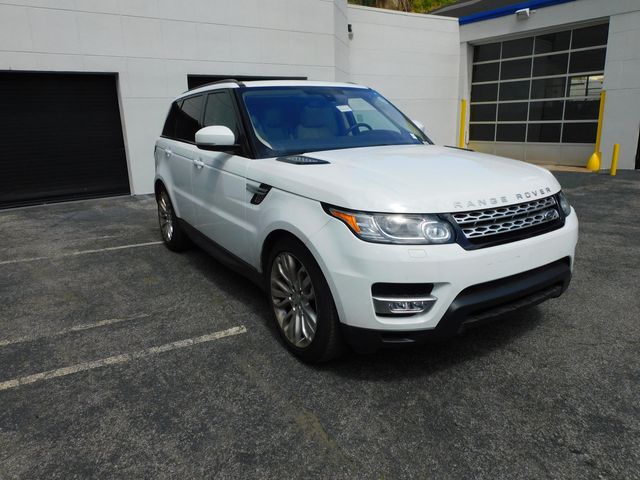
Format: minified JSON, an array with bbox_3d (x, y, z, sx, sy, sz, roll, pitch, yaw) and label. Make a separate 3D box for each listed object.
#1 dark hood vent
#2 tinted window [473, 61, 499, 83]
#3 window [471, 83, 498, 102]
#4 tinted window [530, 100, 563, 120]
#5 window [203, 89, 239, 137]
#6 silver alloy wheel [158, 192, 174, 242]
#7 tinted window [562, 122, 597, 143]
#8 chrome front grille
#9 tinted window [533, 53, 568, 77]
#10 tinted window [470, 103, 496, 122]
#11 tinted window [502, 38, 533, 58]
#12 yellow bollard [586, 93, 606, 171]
[{"bbox_3d":[-0.107,-0.515,2.869,0.240,0.040,0.420,-11,22,-31],"label":"dark hood vent"},{"bbox_3d":[5.914,-5.987,15.887,0.050,0.612,1.083,-13,19,-34],"label":"tinted window"},{"bbox_3d":[5.237,-4.658,14.131,0.050,0.546,0.993,-11,18,-31],"label":"window"},{"bbox_3d":[6.461,-3.690,12.692,0.050,0.545,0.920,-14,19,-39],"label":"tinted window"},{"bbox_3d":[-0.749,-0.916,3.435,0.070,0.430,0.820,10,6,-34],"label":"window"},{"bbox_3d":[-1.653,-0.267,5.005,0.180,0.560,0.560,-11,18,-31],"label":"silver alloy wheel"},{"bbox_3d":[8.038,-3.307,13.690,0.050,0.612,1.083,-13,19,-34],"label":"tinted window"},{"bbox_3d":[1.046,-0.127,2.358,0.870,0.135,0.130,-10,17,-31],"label":"chrome front grille"},{"bbox_3d":[7.284,-5.535,14.057,0.050,0.612,1.083,-13,19,-34],"label":"tinted window"},{"bbox_3d":[5.255,-4.073,14.287,0.050,0.544,1.016,-11,18,-31],"label":"tinted window"},{"bbox_3d":[5.774,-5.595,12.971,0.050,0.517,1.011,-11,18,-31],"label":"tinted window"},{"bbox_3d":[7.960,-3.077,12.591,0.360,2.187,0.380,-13,19,-34],"label":"yellow bollard"}]

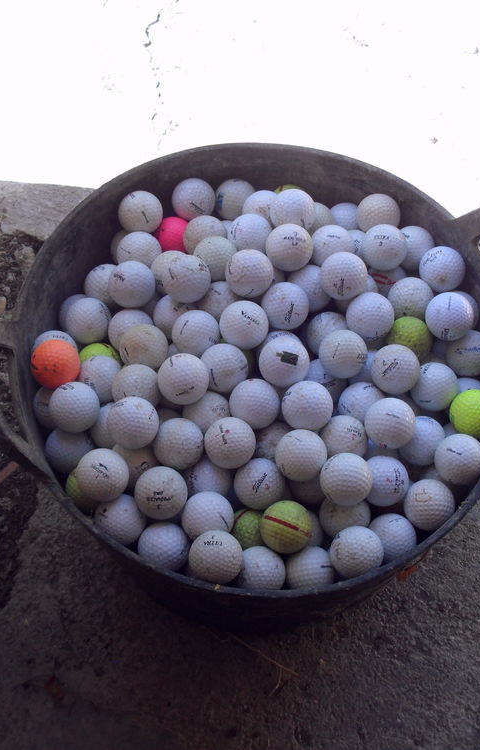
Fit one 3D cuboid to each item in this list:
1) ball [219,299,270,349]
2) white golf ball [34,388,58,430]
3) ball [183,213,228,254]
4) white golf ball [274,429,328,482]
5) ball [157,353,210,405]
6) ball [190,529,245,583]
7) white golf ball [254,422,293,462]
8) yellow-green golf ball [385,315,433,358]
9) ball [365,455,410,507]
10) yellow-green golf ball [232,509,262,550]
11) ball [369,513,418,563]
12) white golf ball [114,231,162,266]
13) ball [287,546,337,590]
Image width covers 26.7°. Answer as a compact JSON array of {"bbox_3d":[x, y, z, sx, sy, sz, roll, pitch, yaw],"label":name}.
[{"bbox_3d":[0.004,-0.043,0.877,0.043,0.043,0.043,0,62,-1],"label":"ball"},{"bbox_3d":[-0.168,0.028,0.928,0.043,0.043,0.043,2,64,-3],"label":"white golf ball"},{"bbox_3d":[-0.033,-0.130,0.962,0.043,0.043,0.043,0,59,0],"label":"ball"},{"bbox_3d":[0.051,0.066,0.837,0.043,0.043,0.043,1,64,-2],"label":"white golf ball"},{"bbox_3d":[-0.047,0.003,0.844,0.043,0.043,0.043,1,62,-1],"label":"ball"},{"bbox_3d":[-0.019,0.145,0.802,0.043,0.043,0.043,2,64,-4],"label":"ball"},{"bbox_3d":[0.035,0.064,0.919,0.043,0.043,0.043,1,64,-2],"label":"white golf ball"},{"bbox_3d":[0.157,-0.033,0.939,0.043,0.043,0.043,2,64,-3],"label":"yellow-green golf ball"},{"bbox_3d":[0.122,0.090,0.861,0.043,0.043,0.043,1,64,-2],"label":"ball"},{"bbox_3d":[0.008,0.137,0.881,0.043,0.043,0.043,1,65,-3],"label":"yellow-green golf ball"},{"bbox_3d":[0.131,0.141,0.872,0.043,0.043,0.043,2,64,-3],"label":"ball"},{"bbox_3d":[-0.095,-0.114,0.953,0.043,0.043,0.043,0,59,0],"label":"white golf ball"},{"bbox_3d":[0.060,0.167,0.856,0.043,0.043,0.043,1,65,-3],"label":"ball"}]

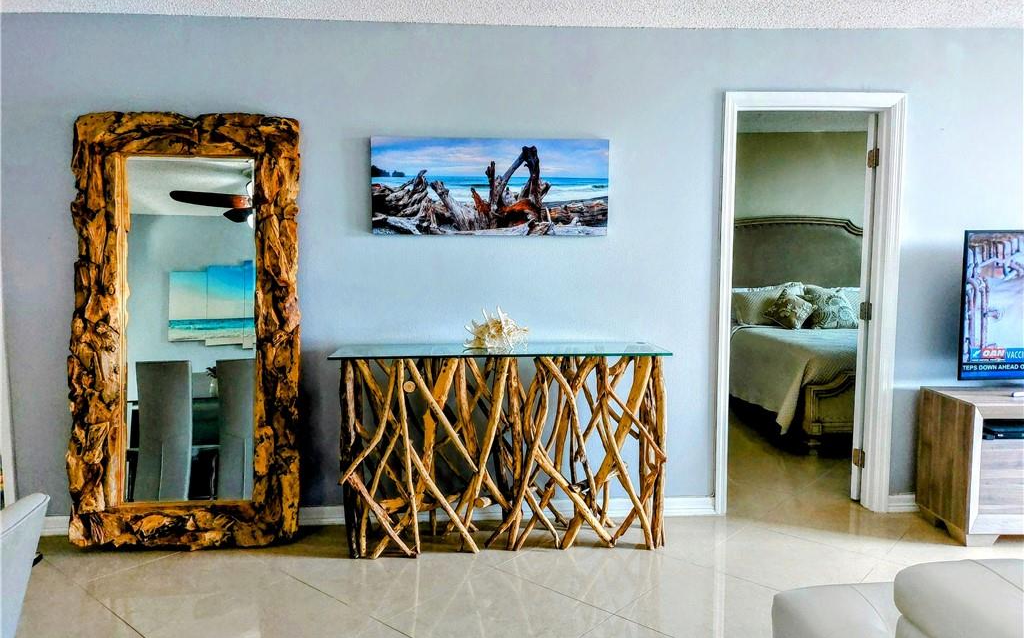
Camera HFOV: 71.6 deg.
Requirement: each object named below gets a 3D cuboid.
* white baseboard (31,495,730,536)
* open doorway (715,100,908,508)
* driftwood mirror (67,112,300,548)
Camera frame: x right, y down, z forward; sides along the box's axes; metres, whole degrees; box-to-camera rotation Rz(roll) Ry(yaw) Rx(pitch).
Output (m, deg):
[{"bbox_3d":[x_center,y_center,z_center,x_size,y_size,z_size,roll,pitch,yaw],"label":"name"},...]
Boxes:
[{"bbox_3d":[-0.654,0.978,3.515,3.421,0.095,0.016,-1,5,-4],"label":"white baseboard"},{"bbox_3d":[1.490,-0.057,3.630,0.905,2.112,0.150,-1,5,-4],"label":"open doorway"},{"bbox_3d":[-1.487,0.062,3.271,1.008,1.980,0.100,1,3,-4],"label":"driftwood mirror"}]

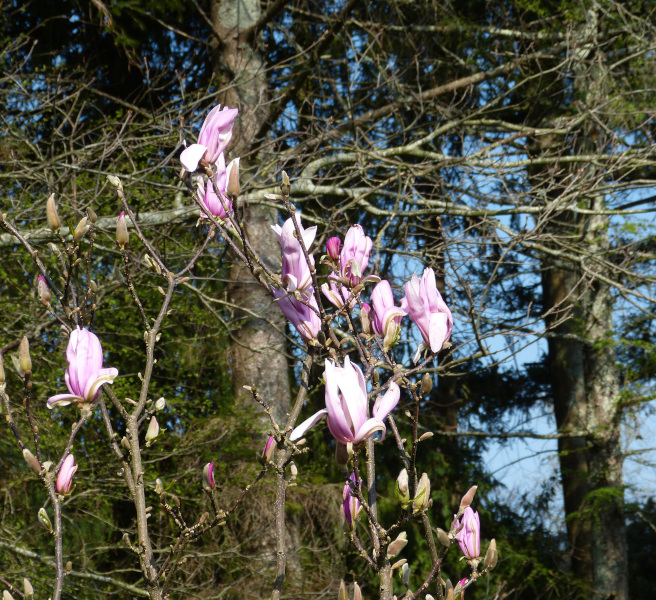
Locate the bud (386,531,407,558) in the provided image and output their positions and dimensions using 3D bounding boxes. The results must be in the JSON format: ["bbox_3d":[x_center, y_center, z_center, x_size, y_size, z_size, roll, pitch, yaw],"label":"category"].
[{"bbox_3d":[0.086,0.303,2.950,0.017,0.036,0.017,29,-3,0],"label":"bud"}]

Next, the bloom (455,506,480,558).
[{"bbox_3d":[0.161,0.269,2.750,0.028,0.060,0.028,-6,-3,0],"label":"bloom"}]

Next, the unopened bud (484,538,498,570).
[{"bbox_3d":[0.182,0.283,2.650,0.013,0.036,0.013,6,-3,0],"label":"unopened bud"}]

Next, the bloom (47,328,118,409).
[{"bbox_3d":[-0.283,0.079,2.740,0.082,0.092,0.069,-2,-3,0],"label":"bloom"}]

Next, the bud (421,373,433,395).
[{"bbox_3d":[0.115,0.098,2.780,0.013,0.026,0.013,2,-3,0],"label":"bud"}]

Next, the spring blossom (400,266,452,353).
[{"bbox_3d":[0.122,0.013,2.950,0.061,0.103,0.059,-7,-3,0],"label":"spring blossom"}]

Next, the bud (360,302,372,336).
[{"bbox_3d":[0.045,0.022,2.750,0.013,0.038,0.013,-2,-3,0],"label":"bud"}]

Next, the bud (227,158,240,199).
[{"bbox_3d":[-0.110,-0.142,2.780,0.015,0.047,0.015,6,-3,0],"label":"bud"}]

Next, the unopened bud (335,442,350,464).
[{"bbox_3d":[0.017,0.172,2.750,0.016,0.037,0.016,-4,-3,0],"label":"unopened bud"}]

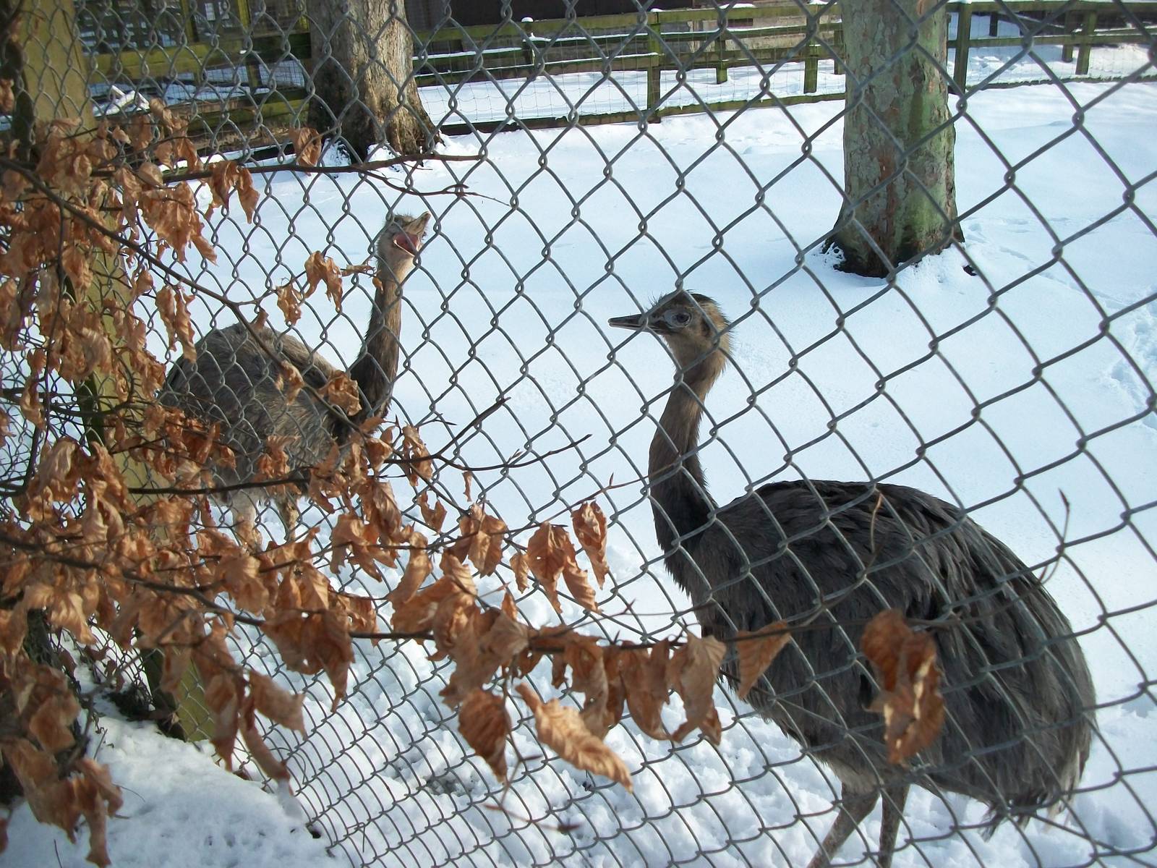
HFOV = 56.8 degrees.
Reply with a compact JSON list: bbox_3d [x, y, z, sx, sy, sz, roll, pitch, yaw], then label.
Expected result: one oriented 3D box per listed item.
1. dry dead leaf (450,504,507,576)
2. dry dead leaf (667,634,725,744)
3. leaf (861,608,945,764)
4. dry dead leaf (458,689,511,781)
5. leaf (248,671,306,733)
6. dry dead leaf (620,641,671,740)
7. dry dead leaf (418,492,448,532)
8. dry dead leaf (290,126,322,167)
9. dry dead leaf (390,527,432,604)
[{"bbox_3d":[-0.070,0.074,0.750,0.038,0.053,0.024,-3,14,-6],"label":"dry dead leaf"},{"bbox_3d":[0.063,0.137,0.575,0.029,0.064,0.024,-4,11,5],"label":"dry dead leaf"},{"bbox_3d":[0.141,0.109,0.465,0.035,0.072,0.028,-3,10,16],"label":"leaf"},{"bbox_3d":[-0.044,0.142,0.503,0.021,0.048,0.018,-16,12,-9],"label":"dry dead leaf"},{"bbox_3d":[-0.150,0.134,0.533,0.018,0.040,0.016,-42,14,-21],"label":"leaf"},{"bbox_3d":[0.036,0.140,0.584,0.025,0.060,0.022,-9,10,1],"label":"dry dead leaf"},{"bbox_3d":[-0.113,0.061,0.833,0.021,0.032,0.015,-18,16,-9],"label":"dry dead leaf"},{"bbox_3d":[-0.244,-0.257,0.963,0.028,0.041,0.015,-9,22,-12],"label":"dry dead leaf"},{"bbox_3d":[-0.112,0.088,0.714,0.017,0.056,0.018,19,10,-6],"label":"dry dead leaf"}]

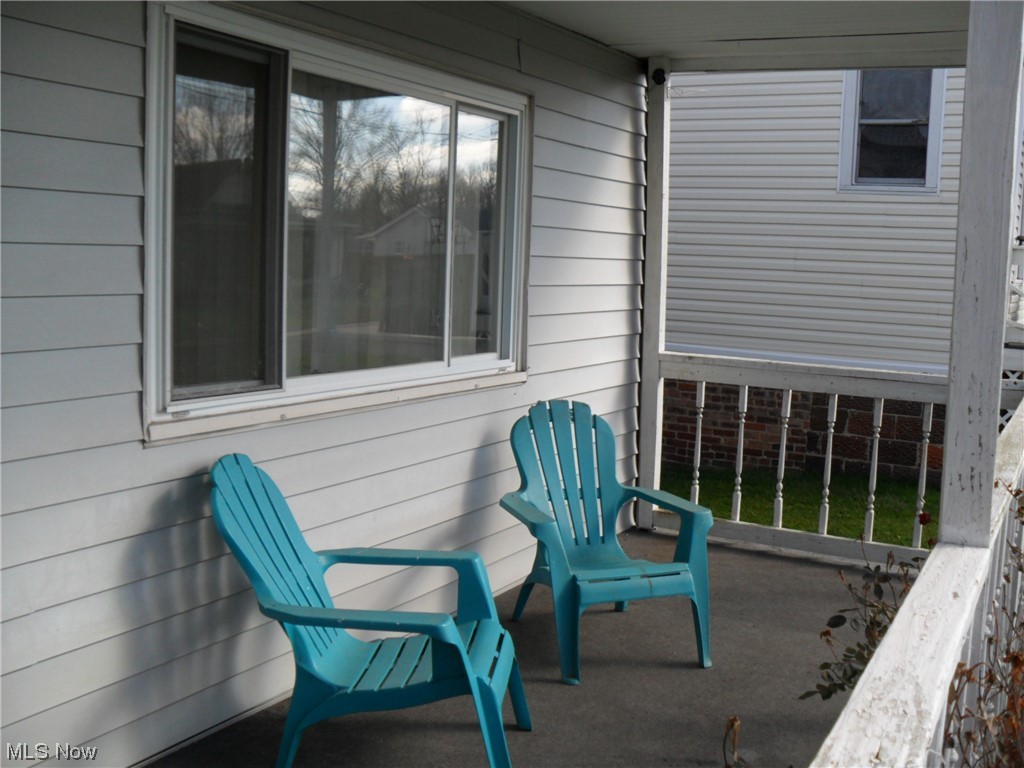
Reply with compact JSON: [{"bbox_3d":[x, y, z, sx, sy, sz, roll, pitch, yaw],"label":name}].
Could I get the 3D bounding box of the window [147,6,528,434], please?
[{"bbox_3d":[-0.454,-0.528,3.683,0.100,1.185,2.049,5,8,31],"label":"window"}]

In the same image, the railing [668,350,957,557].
[{"bbox_3d":[1.459,0.362,5.219,1.591,0.950,0.110,5,8,31],"label":"railing"}]

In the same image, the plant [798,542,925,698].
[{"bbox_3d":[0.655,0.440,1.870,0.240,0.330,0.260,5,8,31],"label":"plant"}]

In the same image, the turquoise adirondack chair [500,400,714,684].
[{"bbox_3d":[0.334,0.552,3.973,0.662,0.881,0.828,-1,7,-20],"label":"turquoise adirondack chair"}]

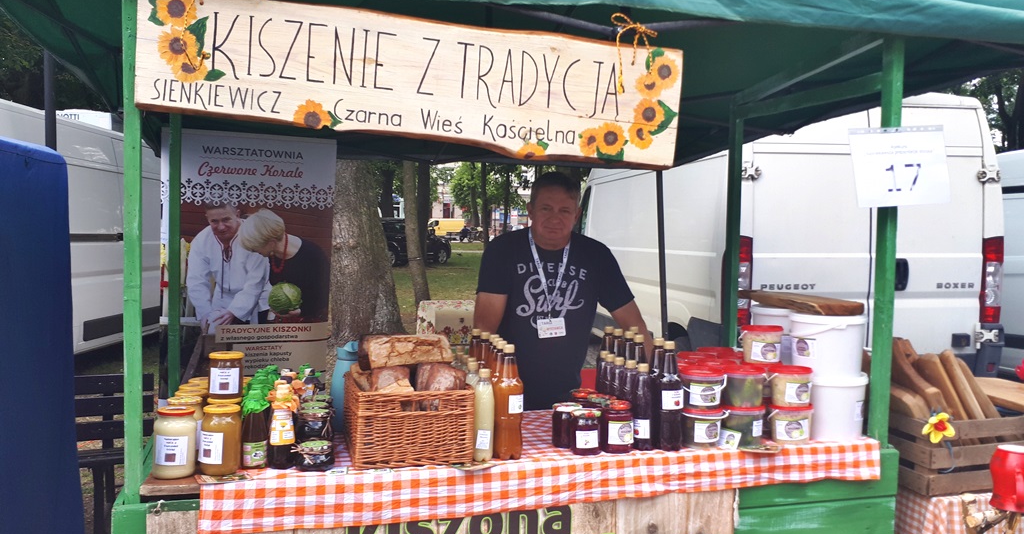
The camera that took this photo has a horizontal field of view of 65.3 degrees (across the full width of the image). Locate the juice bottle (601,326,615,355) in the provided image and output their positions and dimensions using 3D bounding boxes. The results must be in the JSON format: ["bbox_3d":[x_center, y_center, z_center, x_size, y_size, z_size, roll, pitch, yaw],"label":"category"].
[{"bbox_3d":[0.316,0.354,2.637,0.074,0.308,0.074,1,3,7],"label":"juice bottle"}]

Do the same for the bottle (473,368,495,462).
[{"bbox_3d":[-0.076,0.405,2.189,0.054,0.246,0.054,0,3,-2],"label":"bottle"}]

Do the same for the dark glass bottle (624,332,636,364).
[{"bbox_3d":[0.348,0.332,2.339,0.073,0.284,0.073,1,2,9],"label":"dark glass bottle"}]

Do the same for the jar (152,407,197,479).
[{"bbox_3d":[-0.848,0.440,2.000,0.102,0.165,0.102,-1,3,-23],"label":"jar"}]

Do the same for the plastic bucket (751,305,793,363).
[{"bbox_3d":[0.929,0.224,2.715,0.228,0.195,0.228,1,3,19],"label":"plastic bucket"}]

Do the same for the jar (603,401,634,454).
[{"bbox_3d":[0.307,0.459,2.301,0.086,0.133,0.086,1,3,8],"label":"jar"}]

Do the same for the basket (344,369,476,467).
[{"bbox_3d":[-0.280,0.398,2.123,0.300,0.193,0.250,0,3,-15],"label":"basket"}]

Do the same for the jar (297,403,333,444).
[{"bbox_3d":[-0.538,0.429,2.182,0.092,0.066,0.092,0,3,-14],"label":"jar"}]

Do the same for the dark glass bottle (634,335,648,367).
[{"bbox_3d":[0.362,0.335,2.260,0.073,0.284,0.073,1,2,9],"label":"dark glass bottle"}]

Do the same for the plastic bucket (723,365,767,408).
[{"bbox_3d":[0.660,0.342,2.277,0.123,0.112,0.123,1,3,0],"label":"plastic bucket"}]

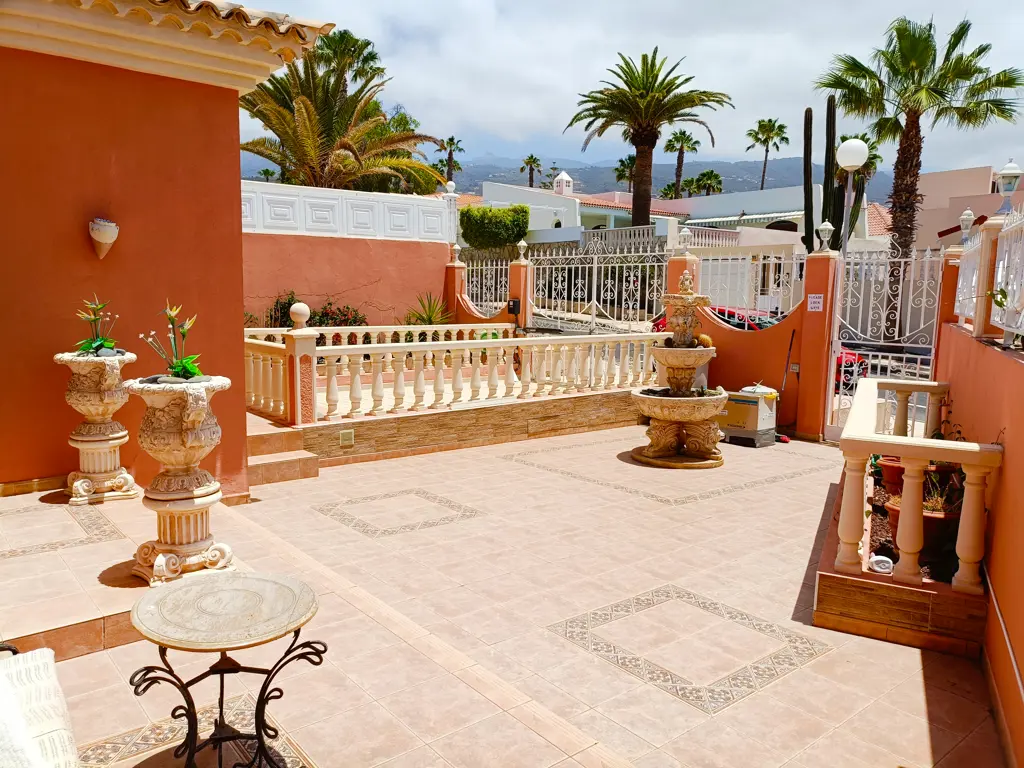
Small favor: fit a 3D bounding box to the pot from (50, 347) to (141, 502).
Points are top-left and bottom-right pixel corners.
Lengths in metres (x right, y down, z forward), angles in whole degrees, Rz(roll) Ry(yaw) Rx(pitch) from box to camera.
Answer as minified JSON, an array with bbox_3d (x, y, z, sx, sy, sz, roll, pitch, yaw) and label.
[{"bbox_3d":[-2.619,0.258,4.687,0.520,0.910,0.520,-5,8,-38],"label":"pot"}]

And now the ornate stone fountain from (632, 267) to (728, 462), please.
[{"bbox_3d":[1.821,-0.199,7.867,1.050,2.030,1.050,1,6,0],"label":"ornate stone fountain"}]

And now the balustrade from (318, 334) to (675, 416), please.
[{"bbox_3d":[0.157,-0.148,8.780,5.244,0.784,0.198,-5,8,-38],"label":"balustrade"}]

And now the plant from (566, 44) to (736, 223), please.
[{"bbox_3d":[4.621,-8.149,26.400,5.800,7.200,5.800,1,6,0],"label":"plant"}]

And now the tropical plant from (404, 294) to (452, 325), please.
[{"bbox_3d":[-1.383,-1.082,12.400,0.850,0.950,0.850,1,6,0],"label":"tropical plant"}]

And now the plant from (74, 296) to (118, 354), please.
[{"bbox_3d":[-2.594,-0.375,4.617,0.250,0.370,0.210,-5,8,-38],"label":"plant"}]

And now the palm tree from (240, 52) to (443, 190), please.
[{"bbox_3d":[-3.958,-4.472,15.772,4.600,4.900,4.400,1,6,0],"label":"palm tree"}]

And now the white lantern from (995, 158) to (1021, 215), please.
[{"bbox_3d":[3.283,-1.307,4.880,0.165,0.370,0.165,4,7,27],"label":"white lantern"}]

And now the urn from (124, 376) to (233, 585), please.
[{"bbox_3d":[-1.628,0.447,3.641,0.530,0.910,0.530,-4,8,-39],"label":"urn"}]

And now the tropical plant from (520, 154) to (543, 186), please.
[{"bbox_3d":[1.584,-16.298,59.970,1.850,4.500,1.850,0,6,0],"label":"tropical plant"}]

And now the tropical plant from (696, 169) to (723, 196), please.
[{"bbox_3d":[15.964,-14.504,60.333,2.200,6.000,2.200,1,6,0],"label":"tropical plant"}]

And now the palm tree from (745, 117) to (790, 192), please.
[{"bbox_3d":[16.444,-13.442,48.417,2.800,7.500,2.800,1,6,0],"label":"palm tree"}]

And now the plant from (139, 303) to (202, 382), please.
[{"bbox_3d":[-1.552,-0.205,3.366,0.250,0.345,0.210,-5,8,-38],"label":"plant"}]

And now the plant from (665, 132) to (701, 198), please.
[{"bbox_3d":[12.211,-14.122,53.445,2.700,8.000,2.700,1,6,0],"label":"plant"}]

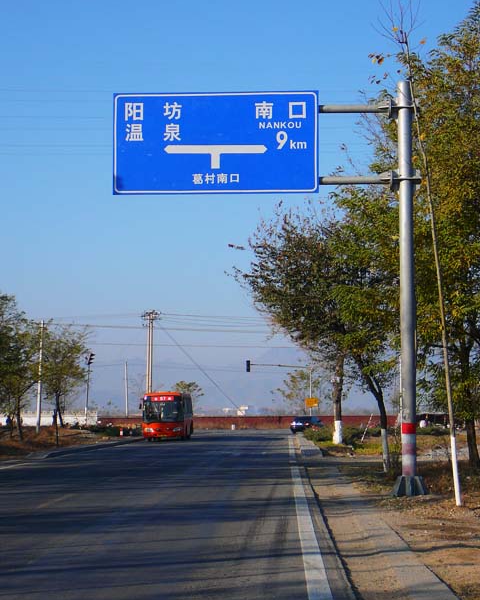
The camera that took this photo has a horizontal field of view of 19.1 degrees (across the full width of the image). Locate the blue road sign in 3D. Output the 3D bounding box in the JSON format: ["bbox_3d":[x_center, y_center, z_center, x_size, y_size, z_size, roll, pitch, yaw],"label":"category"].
[{"bbox_3d":[-0.464,-3.069,27.850,4.000,2.000,0.100,0,-5,3],"label":"blue road sign"}]

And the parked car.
[{"bbox_3d":[5.499,10.092,115.058,1.750,1.450,4.500,-2,-5,20],"label":"parked car"}]

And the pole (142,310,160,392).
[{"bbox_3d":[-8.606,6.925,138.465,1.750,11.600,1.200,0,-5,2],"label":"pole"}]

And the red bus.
[{"bbox_3d":[-4.377,7.199,88.002,2.500,2.950,8.800,0,-5,1],"label":"red bus"}]

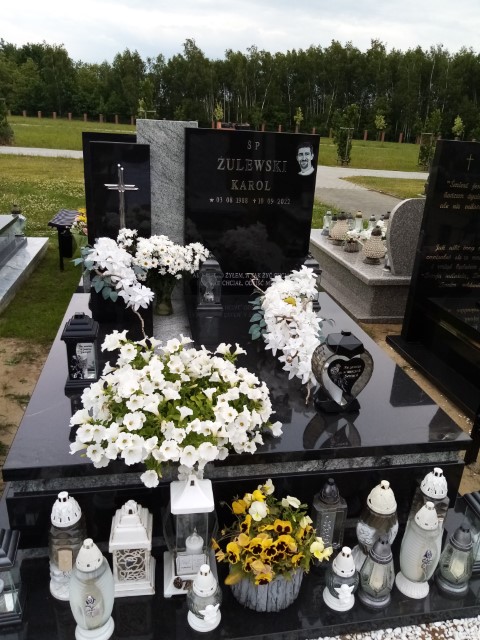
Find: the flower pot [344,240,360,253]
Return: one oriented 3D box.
[{"bbox_3d":[1.050,-0.704,4.497,0.143,0.112,0.143,3,22,-1],"label":"flower pot"}]

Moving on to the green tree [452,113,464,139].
[{"bbox_3d":[18.833,-16.226,41.822,1.020,3.037,1.020,-1,23,-10],"label":"green tree"}]

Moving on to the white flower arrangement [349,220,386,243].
[{"bbox_3d":[1.342,-0.932,5.060,0.390,0.230,0.260,3,22,0],"label":"white flower arrangement"}]

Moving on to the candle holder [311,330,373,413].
[{"bbox_3d":[0.390,0.197,1.843,0.224,0.316,0.143,4,22,1],"label":"candle holder"}]

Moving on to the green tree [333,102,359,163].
[{"bbox_3d":[4.322,-7.603,19.694,1.020,2.373,1.020,-1,23,-10],"label":"green tree"}]

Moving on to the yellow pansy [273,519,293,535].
[{"bbox_3d":[0.121,0.588,1.369,0.056,0.050,0.025,2,2,-3],"label":"yellow pansy"}]

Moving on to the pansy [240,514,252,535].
[{"bbox_3d":[0.019,0.590,1.386,0.045,0.055,0.027,17,6,31],"label":"pansy"}]

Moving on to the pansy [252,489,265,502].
[{"bbox_3d":[0.056,0.532,1.458,0.028,0.042,0.042,4,17,44],"label":"pansy"}]

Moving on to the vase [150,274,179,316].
[{"bbox_3d":[-0.460,-0.164,2.927,0.160,0.245,0.160,-1,23,-11],"label":"vase"}]

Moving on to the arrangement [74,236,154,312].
[{"bbox_3d":[-0.620,-0.250,2.419,0.367,0.306,0.286,-1,23,-10],"label":"arrangement"}]

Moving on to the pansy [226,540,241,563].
[{"bbox_3d":[-0.019,0.662,1.375,0.046,0.060,0.025,11,3,18],"label":"pansy"}]

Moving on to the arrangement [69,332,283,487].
[{"bbox_3d":[-0.211,0.264,1.635,0.663,0.377,0.530,-1,23,-10],"label":"arrangement"}]

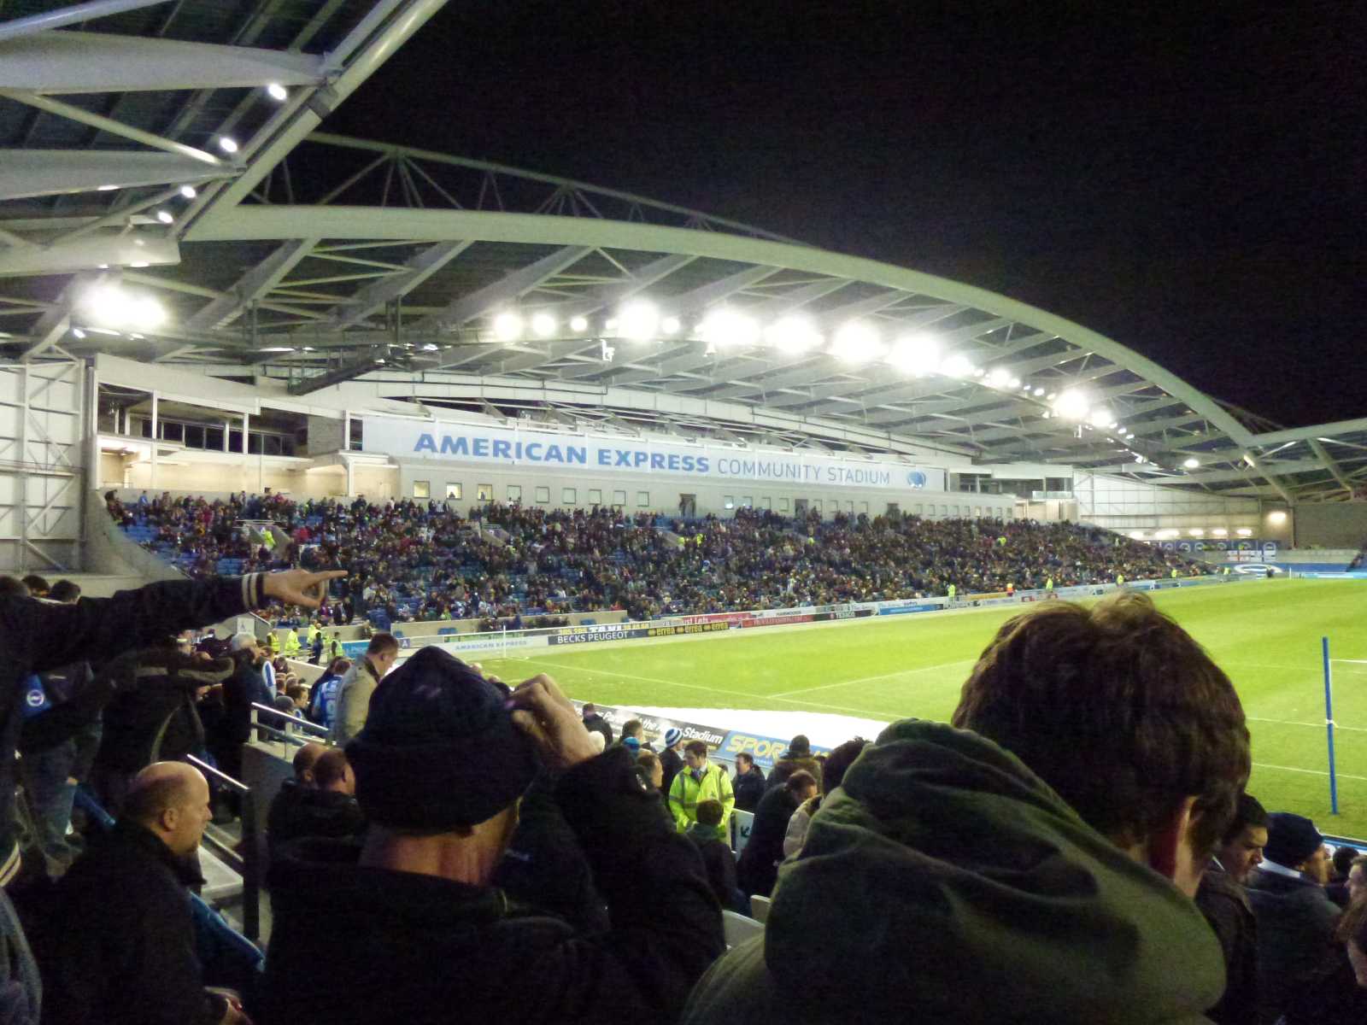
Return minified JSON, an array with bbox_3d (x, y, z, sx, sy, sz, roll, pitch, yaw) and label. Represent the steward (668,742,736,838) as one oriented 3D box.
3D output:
[{"bbox_3d":[0.180,3.055,8.979,0.600,1.780,0.380,0,-1,13],"label":"steward"}]

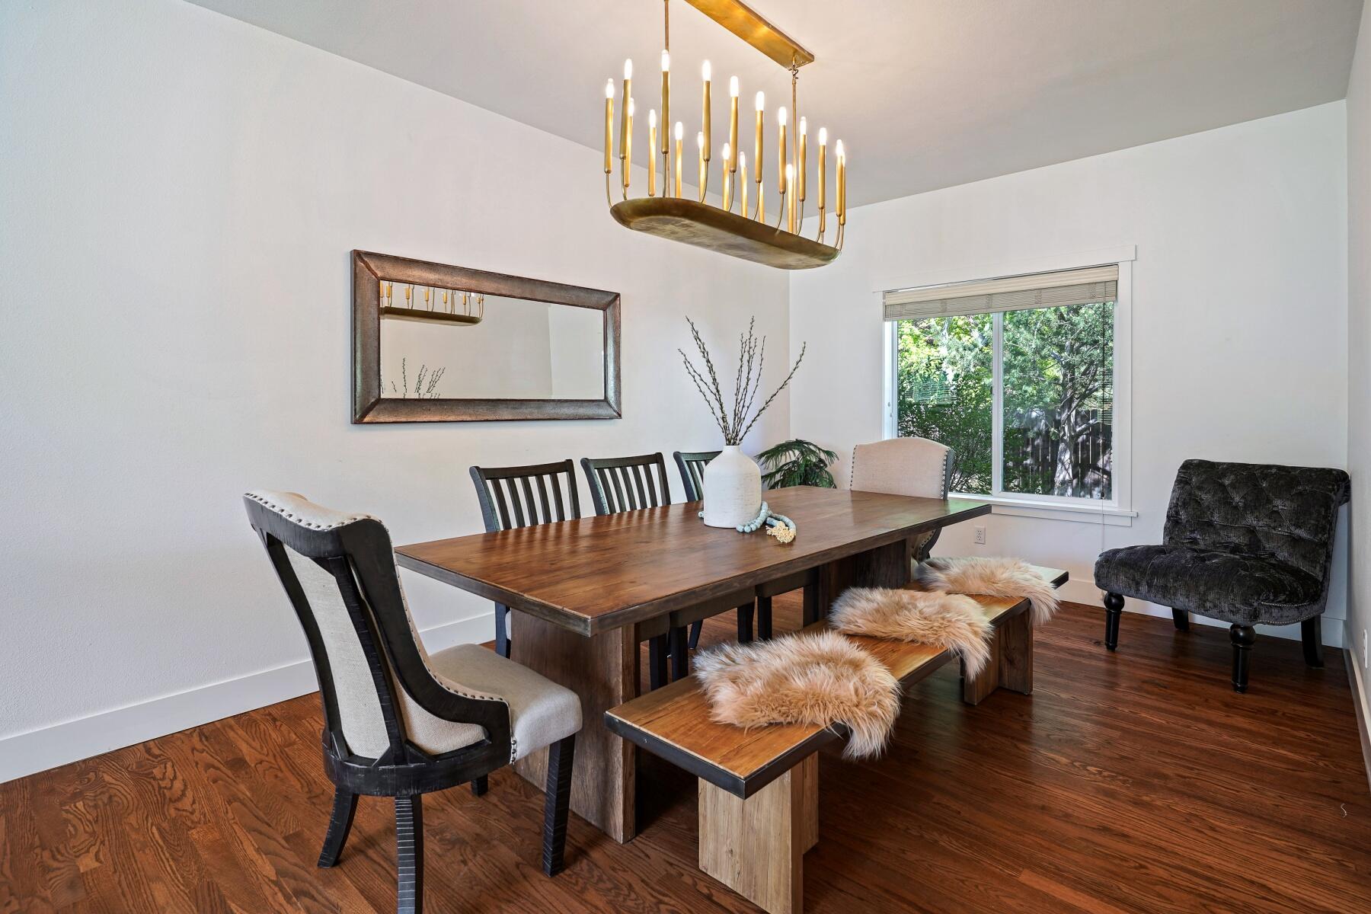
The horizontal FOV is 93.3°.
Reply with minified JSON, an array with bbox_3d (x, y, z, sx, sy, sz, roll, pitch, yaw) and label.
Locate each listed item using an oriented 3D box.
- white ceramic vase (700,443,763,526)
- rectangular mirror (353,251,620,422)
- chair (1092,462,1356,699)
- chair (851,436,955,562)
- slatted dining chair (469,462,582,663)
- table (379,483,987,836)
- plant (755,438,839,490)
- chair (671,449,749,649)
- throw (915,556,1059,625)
[{"bbox_3d":[0.187,0.108,2.625,0.240,0.315,0.240,0,3,0],"label":"white ceramic vase"},{"bbox_3d":[-0.939,-0.565,3.415,0.045,0.757,1.532,3,5,44],"label":"rectangular mirror"},{"bbox_3d":[2.549,0.520,3.123,0.800,0.920,0.690,-2,4,-25],"label":"chair"},{"bbox_3d":[1.115,0.434,3.587,0.580,1.060,0.680,3,5,44],"label":"chair"},{"bbox_3d":[-0.457,0.538,2.521,0.610,0.995,0.510,3,5,44],"label":"slatted dining chair"},{"bbox_3d":[0.263,0.645,2.651,1.054,0.760,2.441,3,5,44],"label":"table"},{"bbox_3d":[0.857,0.378,4.924,0.620,1.020,0.620,3,5,44],"label":"plant"},{"bbox_3d":[0.279,0.483,3.365,0.620,1.000,0.510,3,5,44],"label":"chair"},{"bbox_3d":[1.278,0.557,2.748,0.520,0.210,0.450,3,5,44],"label":"throw"}]

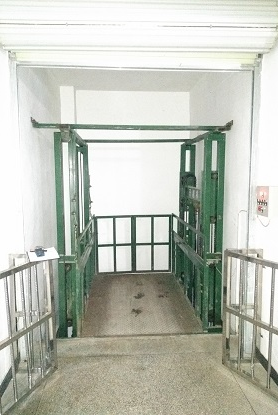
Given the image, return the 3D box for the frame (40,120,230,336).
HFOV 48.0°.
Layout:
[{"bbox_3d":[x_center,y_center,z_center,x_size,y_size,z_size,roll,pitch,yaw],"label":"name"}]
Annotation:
[{"bbox_3d":[-0.092,0.163,4.196,1.864,2.136,2.136,0,5,-3],"label":"frame"}]

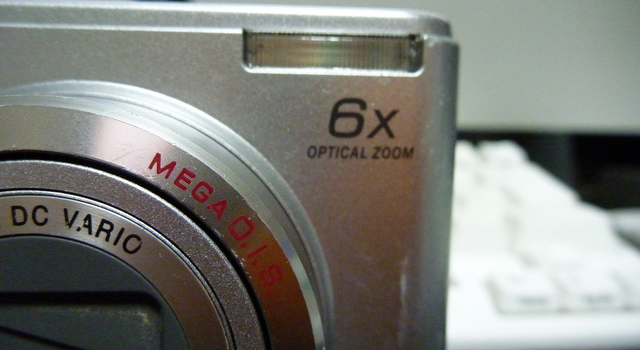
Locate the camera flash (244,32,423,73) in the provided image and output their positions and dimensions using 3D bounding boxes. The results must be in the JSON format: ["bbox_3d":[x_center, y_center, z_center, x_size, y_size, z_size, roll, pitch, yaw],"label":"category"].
[{"bbox_3d":[0.001,-0.013,0.054,0.018,0.004,0.004,0,7,-4],"label":"camera flash"}]

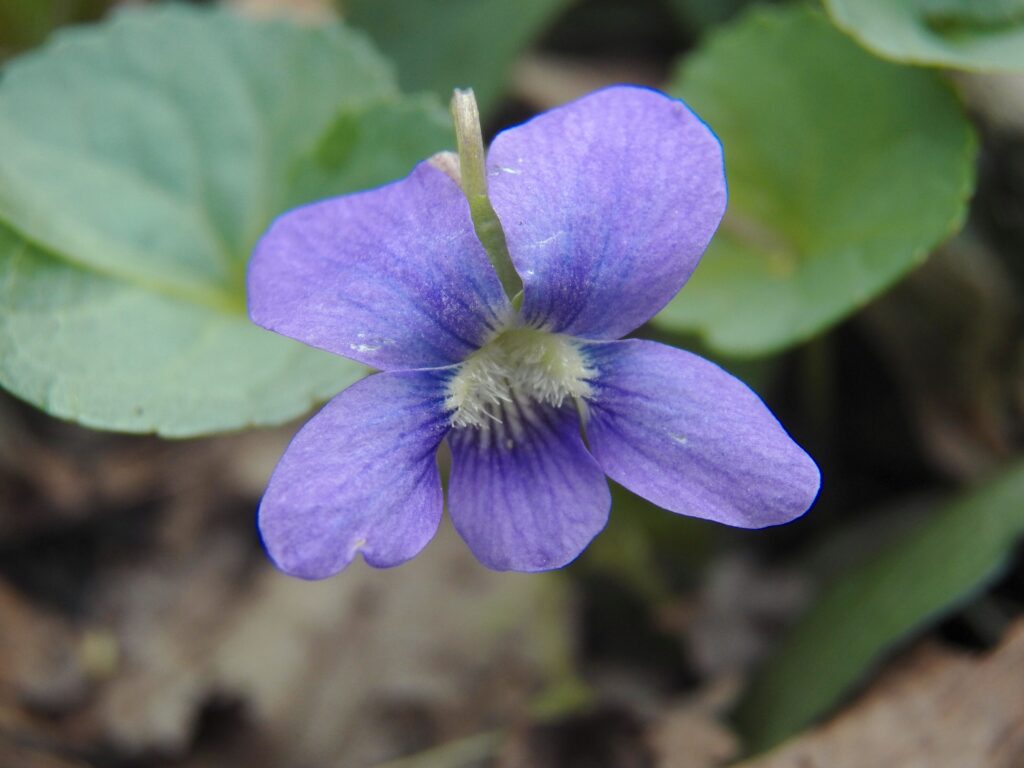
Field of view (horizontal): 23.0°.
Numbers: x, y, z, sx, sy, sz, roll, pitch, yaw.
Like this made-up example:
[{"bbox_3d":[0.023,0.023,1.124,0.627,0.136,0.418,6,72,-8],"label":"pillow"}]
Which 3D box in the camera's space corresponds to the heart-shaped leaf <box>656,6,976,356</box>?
[{"bbox_3d":[0.017,-0.012,0.150,0.022,0.006,0.022,-4,67,-5],"label":"heart-shaped leaf"}]

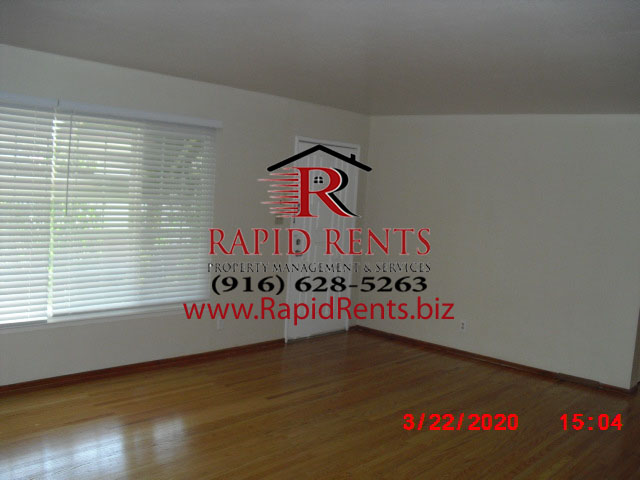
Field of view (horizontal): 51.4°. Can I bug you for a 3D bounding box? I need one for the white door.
[{"bbox_3d":[0.038,-0.001,7.134,0.080,2.090,0.990,7,6,43],"label":"white door"}]

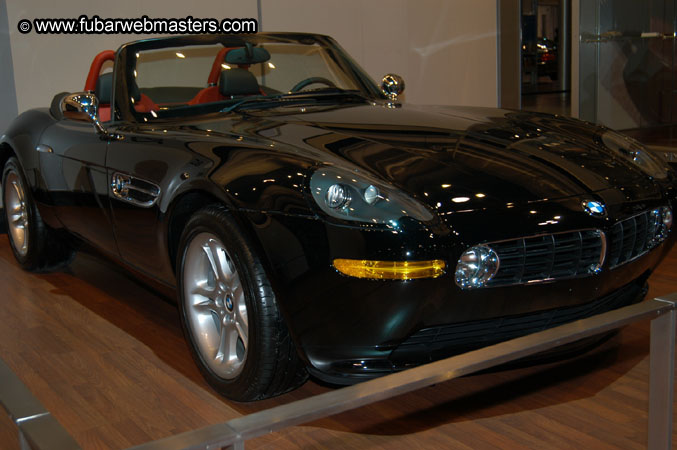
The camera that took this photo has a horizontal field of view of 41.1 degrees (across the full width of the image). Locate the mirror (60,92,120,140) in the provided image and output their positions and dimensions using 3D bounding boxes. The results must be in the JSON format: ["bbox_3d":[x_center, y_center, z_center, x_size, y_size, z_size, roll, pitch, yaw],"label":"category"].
[{"bbox_3d":[-1.087,-0.476,3.931,0.210,0.190,0.150,-10,13,-32],"label":"mirror"}]

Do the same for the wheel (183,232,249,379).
[{"bbox_3d":[-0.340,0.252,2.980,0.170,0.488,0.488,-10,13,-31],"label":"wheel"}]

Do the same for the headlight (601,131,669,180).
[{"bbox_3d":[1.075,-0.256,3.259,0.250,0.155,0.390,-10,13,-32],"label":"headlight"}]

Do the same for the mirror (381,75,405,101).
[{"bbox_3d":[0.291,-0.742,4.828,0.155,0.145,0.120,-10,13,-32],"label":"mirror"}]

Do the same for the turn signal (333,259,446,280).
[{"bbox_3d":[0.151,0.120,2.554,0.312,0.050,0.070,-2,11,3],"label":"turn signal"}]

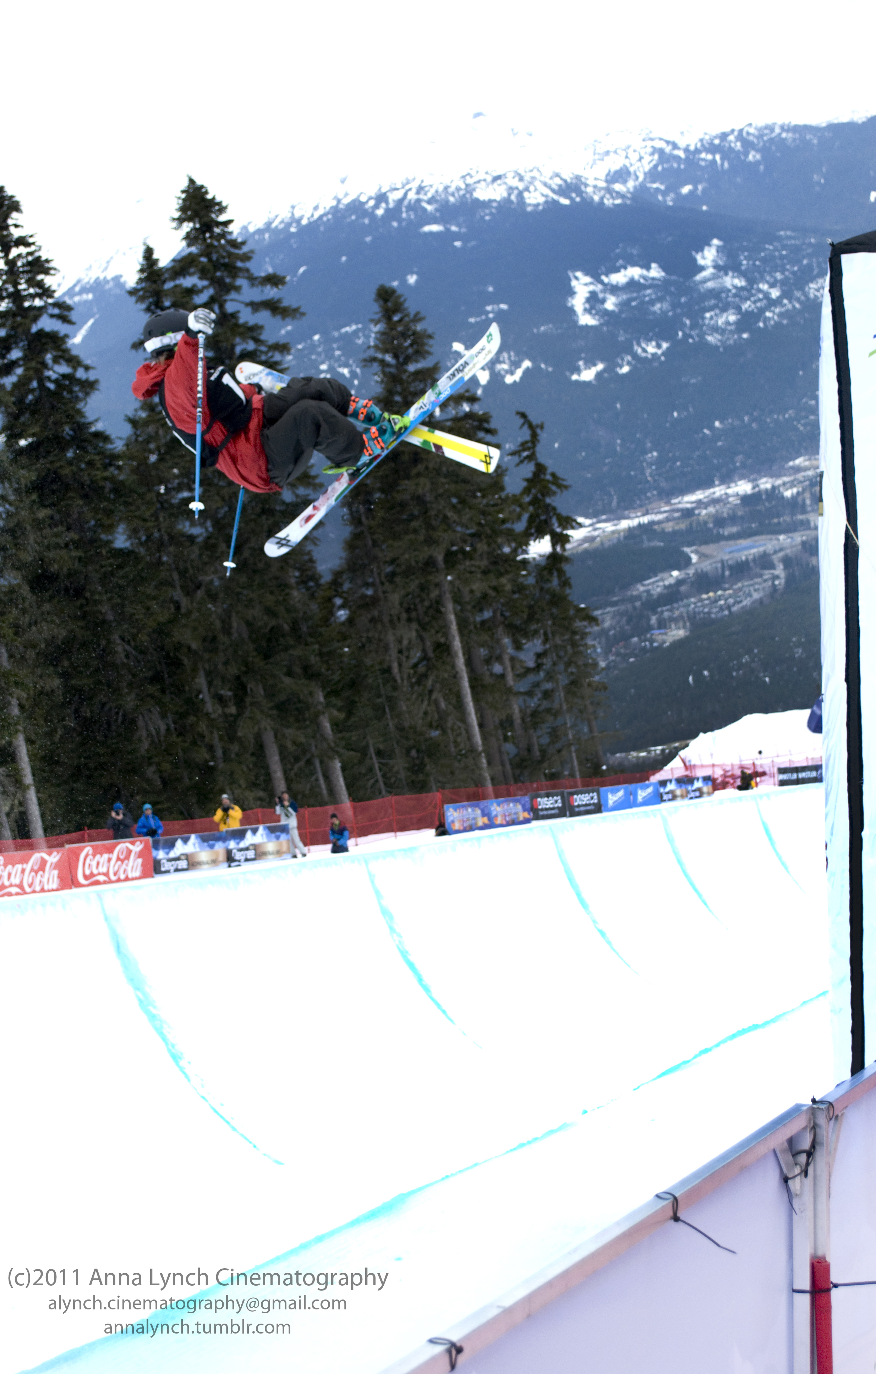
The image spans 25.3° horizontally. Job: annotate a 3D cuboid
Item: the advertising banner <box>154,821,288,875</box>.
[{"bbox_3d":[-5.338,4.064,49.000,0.080,0.920,6.300,-1,-1,27],"label":"advertising banner"}]

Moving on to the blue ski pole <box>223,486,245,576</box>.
[{"bbox_3d":[-0.960,-0.995,9.604,0.070,1.000,0.070,7,-17,0],"label":"blue ski pole"}]

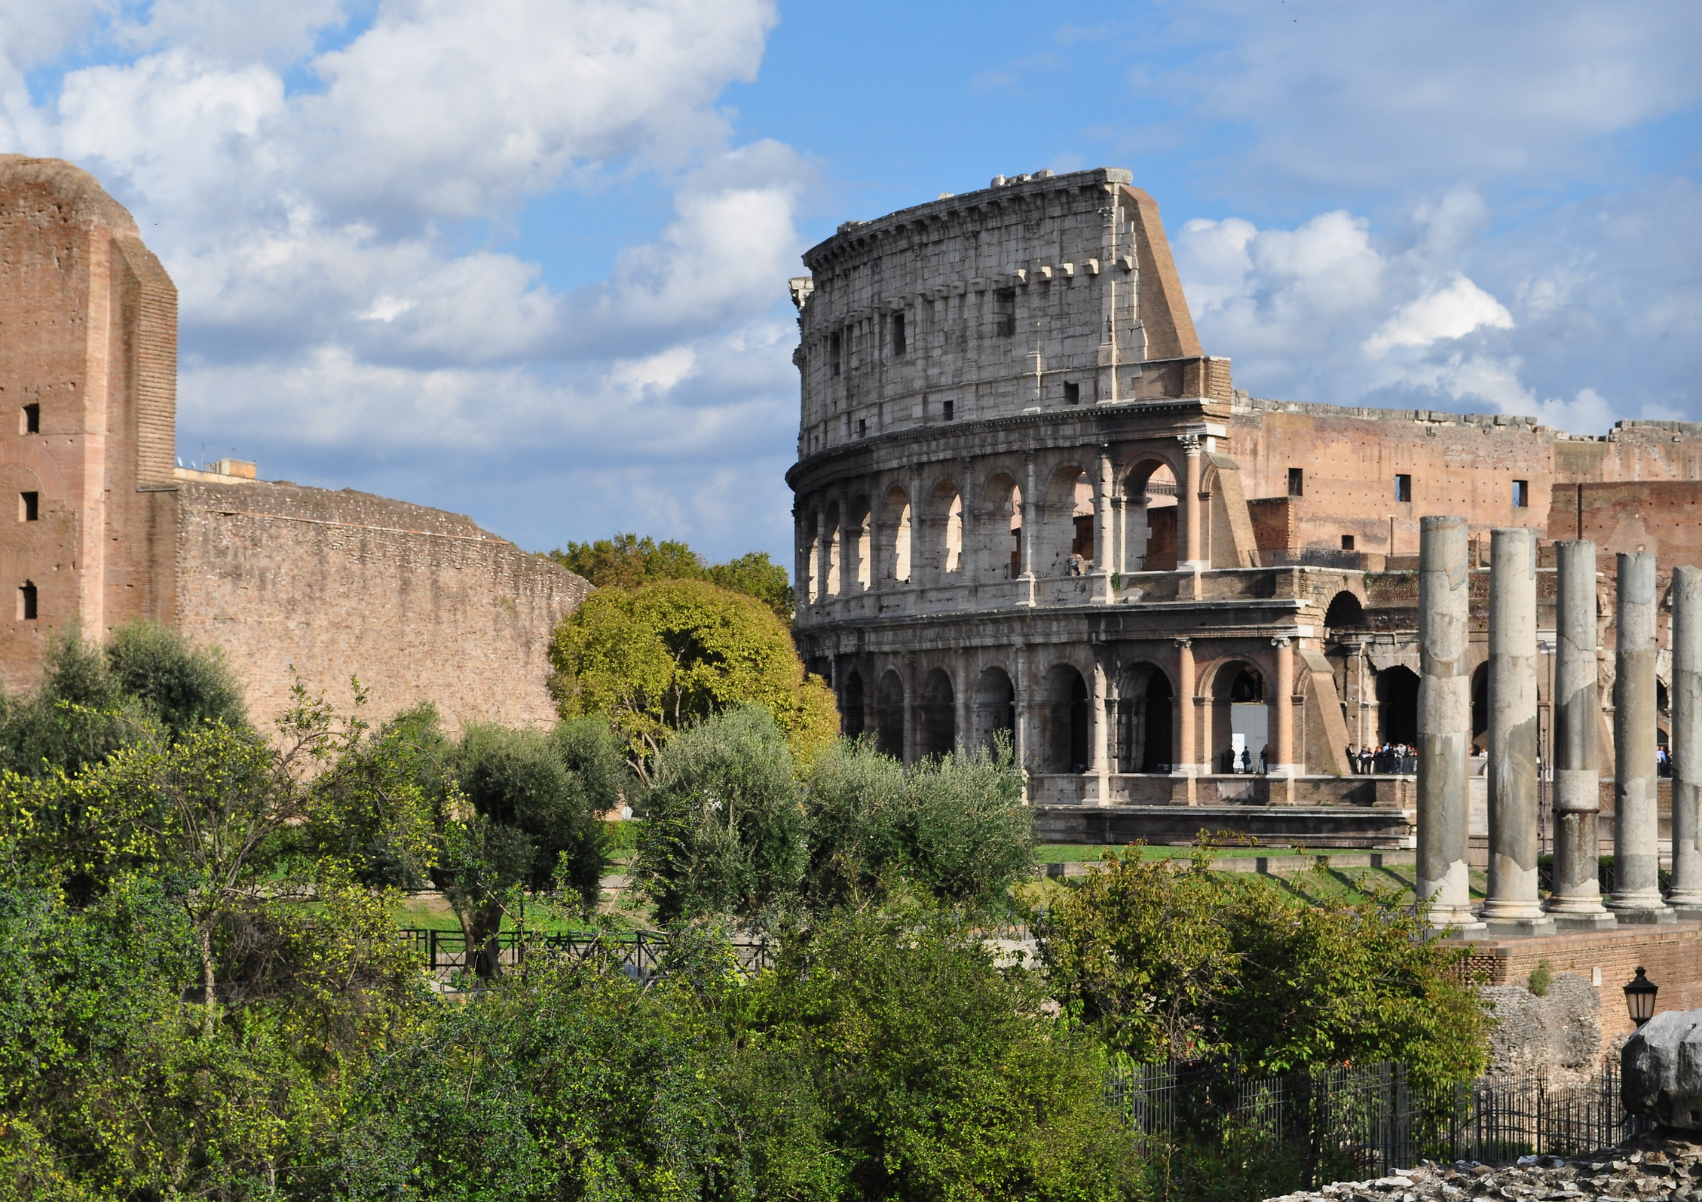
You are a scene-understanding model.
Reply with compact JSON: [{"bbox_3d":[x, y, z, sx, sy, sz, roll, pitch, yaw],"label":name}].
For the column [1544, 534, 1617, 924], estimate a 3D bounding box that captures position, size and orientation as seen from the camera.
[{"bbox_3d":[17.757,3.243,95.655,1.500,9.337,1.500,-1,-3,28],"label":"column"}]

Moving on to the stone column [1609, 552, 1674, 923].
[{"bbox_3d":[20.053,3.468,99.997,1.500,9.337,1.500,-1,-3,28],"label":"stone column"}]

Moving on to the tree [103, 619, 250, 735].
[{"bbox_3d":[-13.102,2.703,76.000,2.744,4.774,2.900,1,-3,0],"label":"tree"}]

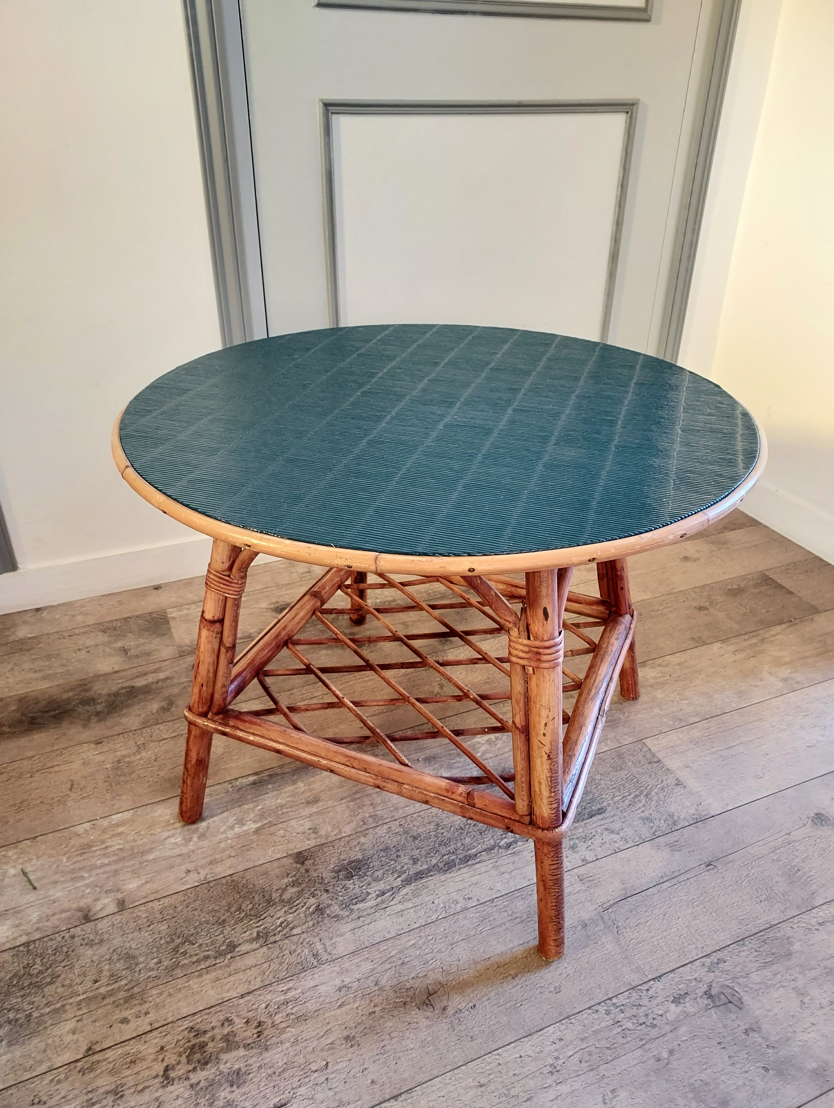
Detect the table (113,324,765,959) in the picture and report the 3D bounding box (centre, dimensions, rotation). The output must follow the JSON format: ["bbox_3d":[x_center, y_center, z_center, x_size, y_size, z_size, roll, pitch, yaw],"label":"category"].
[{"bbox_3d":[0.021,0.057,1.017,0.709,0.541,0.709,13,33,19],"label":"table"}]

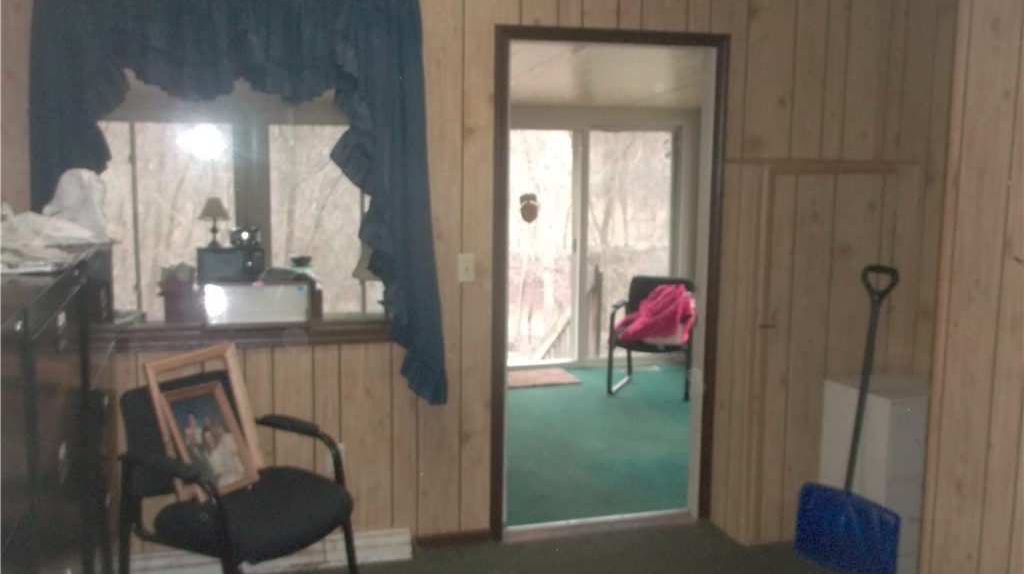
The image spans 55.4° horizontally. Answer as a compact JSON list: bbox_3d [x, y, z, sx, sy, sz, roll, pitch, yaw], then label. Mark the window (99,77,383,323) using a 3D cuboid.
[{"bbox_3d":[-0.992,-0.342,3.644,1.120,1.060,0.100,-2,8,-16],"label":"window"}]

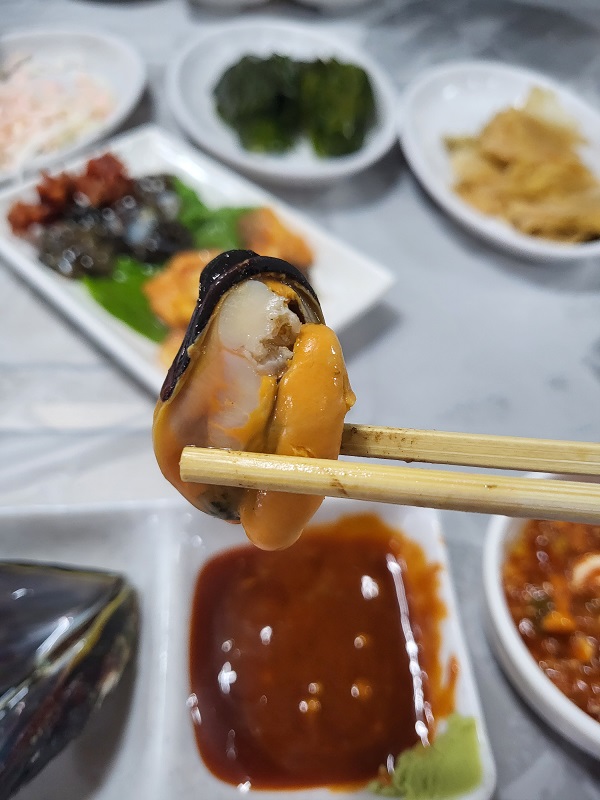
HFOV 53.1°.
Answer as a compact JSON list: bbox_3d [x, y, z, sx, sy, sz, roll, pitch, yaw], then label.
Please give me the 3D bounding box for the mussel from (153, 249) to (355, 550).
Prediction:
[{"bbox_3d":[-0.010,0.000,0.124,0.040,0.031,0.061,-3,96,0],"label":"mussel"}]

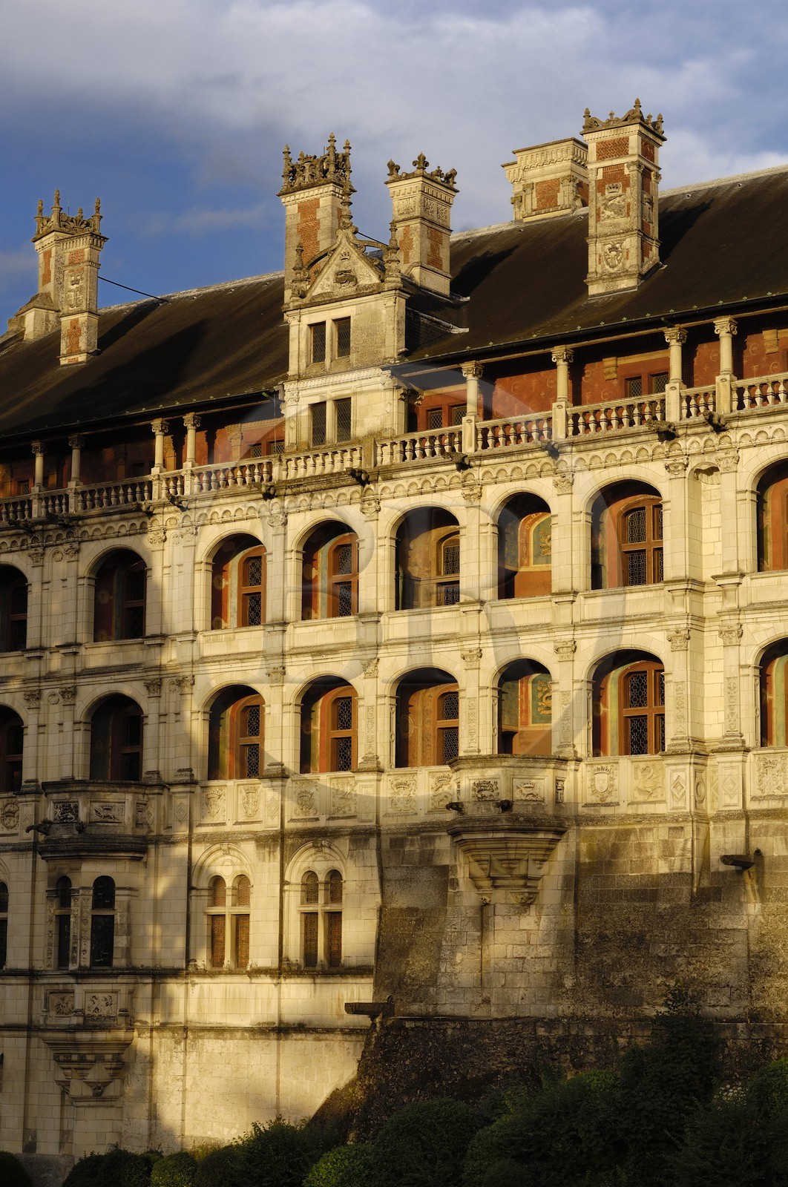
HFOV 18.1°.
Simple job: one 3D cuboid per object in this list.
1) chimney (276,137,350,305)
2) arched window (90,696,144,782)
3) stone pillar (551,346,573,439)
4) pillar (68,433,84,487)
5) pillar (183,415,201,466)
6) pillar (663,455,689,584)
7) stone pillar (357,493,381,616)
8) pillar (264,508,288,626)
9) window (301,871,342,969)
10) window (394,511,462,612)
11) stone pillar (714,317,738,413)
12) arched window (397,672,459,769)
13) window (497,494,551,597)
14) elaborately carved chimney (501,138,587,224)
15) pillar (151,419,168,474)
[{"bbox_3d":[-2.618,-12.243,83.898,2.330,6.222,1.420,-6,-12,35],"label":"chimney"},{"bbox_3d":[-9.336,4.930,83.352,2.200,2.770,0.500,-7,-12,35],"label":"arched window"},{"bbox_3d":[4.993,-5.988,73.686,0.470,2.679,0.470,-6,-11,37],"label":"stone pillar"},{"bbox_3d":[-11.099,-4.636,86.064,0.390,1.736,0.390,-7,-12,35],"label":"pillar"},{"bbox_3d":[-6.799,-5.146,83.076,0.390,1.759,0.390,-7,-12,35],"label":"pillar"},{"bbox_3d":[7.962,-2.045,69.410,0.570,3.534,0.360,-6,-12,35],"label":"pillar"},{"bbox_3d":[-0.798,-1.220,77.369,0.657,3.806,0.350,-7,-12,36],"label":"stone pillar"},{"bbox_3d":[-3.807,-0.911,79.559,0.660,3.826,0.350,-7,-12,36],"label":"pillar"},{"bbox_3d":[-2.248,10.165,77.185,1.480,3.070,0.300,-7,-12,35],"label":"window"},{"bbox_3d":[1.123,-1.167,76.424,2.631,3.048,0.450,-6,-11,37],"label":"window"},{"bbox_3d":[9.445,-6.489,70.268,0.450,2.741,0.450,-6,-11,37],"label":"stone pillar"},{"bbox_3d":[1.071,3.741,75.673,2.505,3.001,0.450,-6,-11,37],"label":"arched window"},{"bbox_3d":[3.996,-1.500,74.228,2.051,3.063,0.450,-6,-11,37],"label":"window"},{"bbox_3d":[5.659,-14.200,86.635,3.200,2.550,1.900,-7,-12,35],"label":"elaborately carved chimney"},{"bbox_3d":[-7.951,-4.974,83.870,0.390,1.785,0.390,-7,-12,35],"label":"pillar"}]

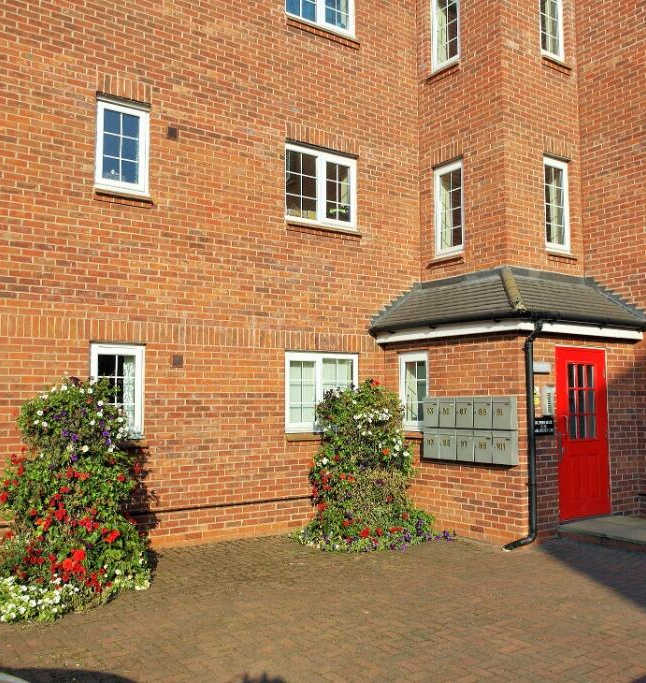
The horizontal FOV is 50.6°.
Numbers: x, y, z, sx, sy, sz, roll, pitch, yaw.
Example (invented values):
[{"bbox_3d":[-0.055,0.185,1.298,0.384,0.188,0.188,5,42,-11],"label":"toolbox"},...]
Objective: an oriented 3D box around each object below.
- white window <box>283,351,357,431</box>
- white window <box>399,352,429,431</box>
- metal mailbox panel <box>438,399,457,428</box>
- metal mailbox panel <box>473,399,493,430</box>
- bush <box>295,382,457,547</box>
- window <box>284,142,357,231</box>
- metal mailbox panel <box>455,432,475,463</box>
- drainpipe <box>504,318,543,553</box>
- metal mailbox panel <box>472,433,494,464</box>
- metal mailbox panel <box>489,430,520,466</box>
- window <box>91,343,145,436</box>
[{"bbox_3d":[-0.002,0.659,8.871,1.150,1.040,0.100,3,-6,-35],"label":"white window"},{"bbox_3d":[1.220,0.669,9.007,0.090,1.020,0.540,3,-6,-35],"label":"white window"},{"bbox_3d":[1.537,0.865,8.271,0.110,0.362,0.282,3,-6,-35],"label":"metal mailbox panel"},{"bbox_3d":[1.868,0.834,7.872,0.110,0.378,0.278,3,-6,-35],"label":"metal mailbox panel"},{"bbox_3d":[0.576,1.377,8.088,1.650,1.840,1.380,3,-6,-35],"label":"bush"},{"bbox_3d":[-0.011,-2.035,9.090,1.150,1.050,0.100,3,-6,-35],"label":"window"},{"bbox_3d":[1.712,1.228,8.068,0.110,0.375,0.278,3,-6,-35],"label":"metal mailbox panel"},{"bbox_3d":[2.160,1.009,7.364,0.420,2.480,0.190,-1,-5,10],"label":"drainpipe"},{"bbox_3d":[1.860,1.189,7.776,0.110,0.375,0.282,3,-6,-35],"label":"metal mailbox panel"},{"bbox_3d":[2.028,1.189,7.613,0.110,0.375,0.278,3,-6,-35],"label":"metal mailbox panel"},{"bbox_3d":[-2.212,0.532,7.350,0.600,1.040,0.100,3,-6,-35],"label":"window"}]

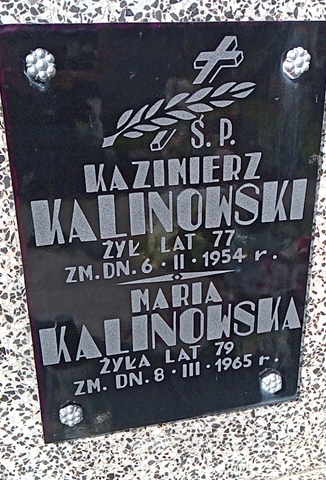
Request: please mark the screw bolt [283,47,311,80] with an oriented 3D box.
[{"bbox_3d":[0.144,-0.187,0.548,0.030,0.030,0.015,-6,22,-12],"label":"screw bolt"}]

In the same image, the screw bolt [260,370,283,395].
[{"bbox_3d":[0.148,0.195,0.696,0.030,0.030,0.015,-6,22,-12],"label":"screw bolt"}]

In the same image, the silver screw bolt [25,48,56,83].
[{"bbox_3d":[-0.115,-0.165,0.490,0.030,0.030,0.015,-6,22,-12],"label":"silver screw bolt"}]

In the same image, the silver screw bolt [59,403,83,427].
[{"bbox_3d":[-0.112,0.219,0.639,0.030,0.030,0.015,-6,22,-12],"label":"silver screw bolt"}]

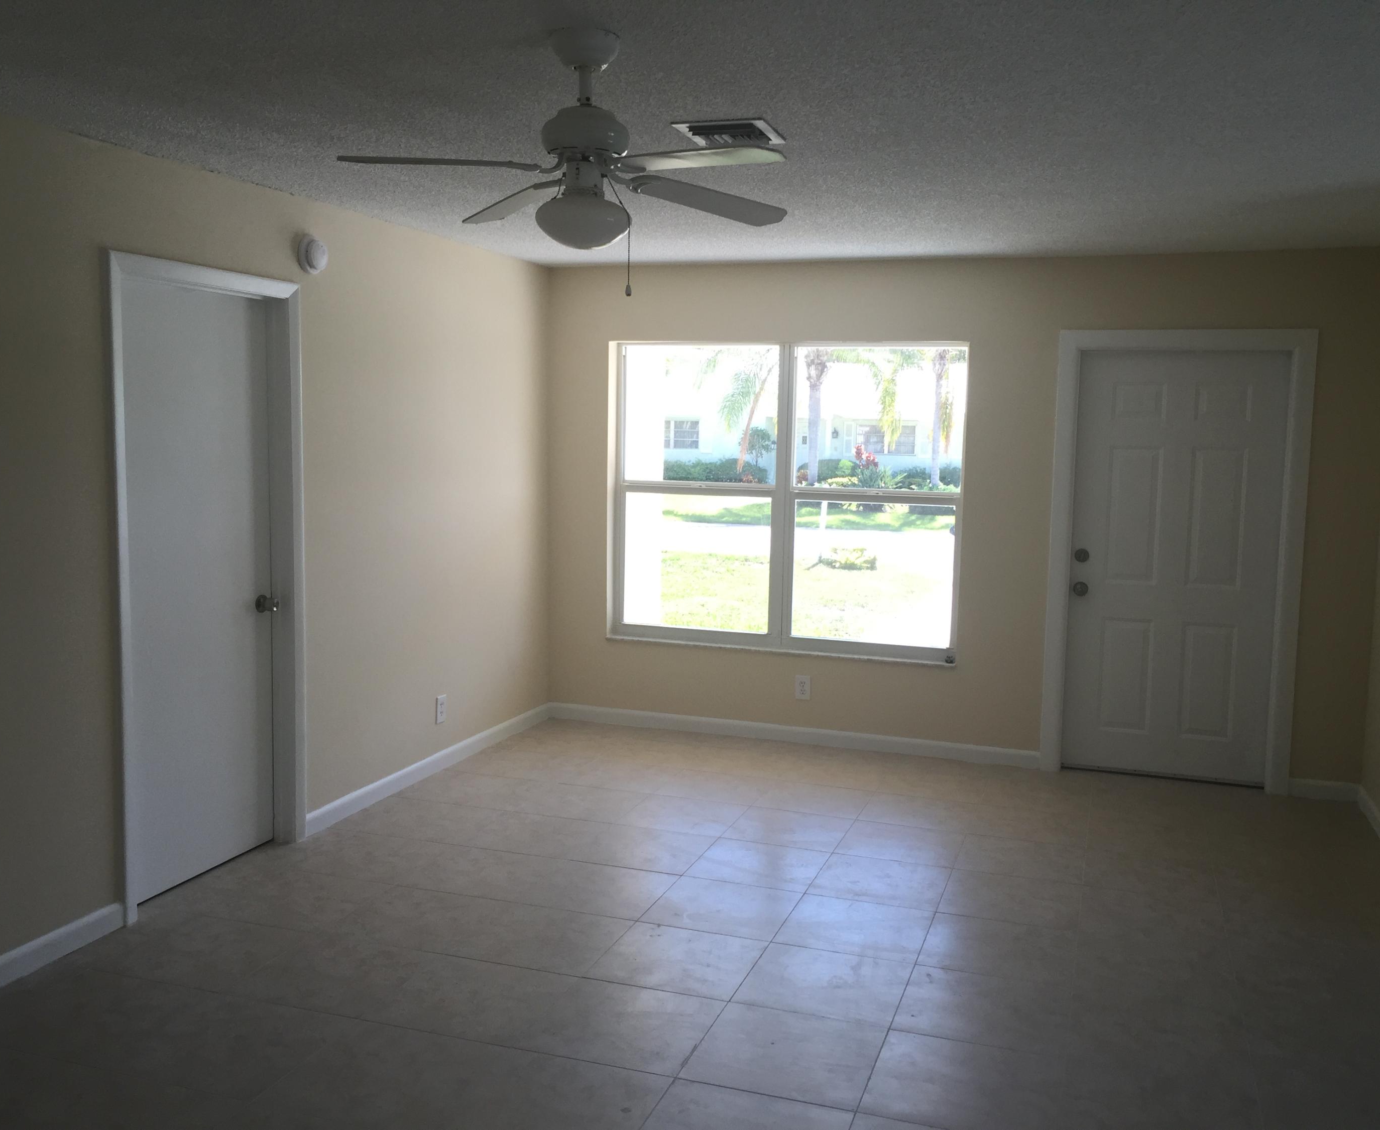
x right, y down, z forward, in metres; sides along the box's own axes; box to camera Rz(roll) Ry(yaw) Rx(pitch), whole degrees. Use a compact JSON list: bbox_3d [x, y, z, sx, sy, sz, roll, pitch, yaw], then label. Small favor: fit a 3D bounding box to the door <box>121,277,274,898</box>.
[{"bbox_3d":[-1.759,0.080,4.451,0.045,2.070,0.820,3,7,19],"label":"door"}]

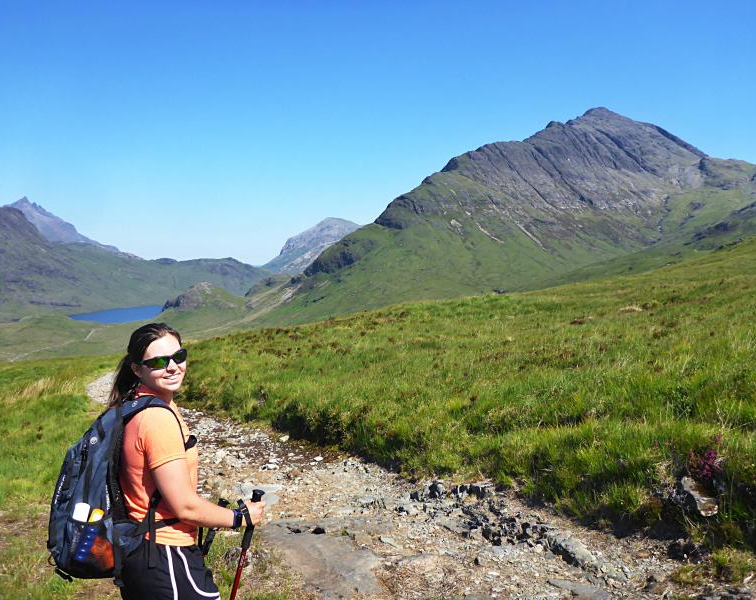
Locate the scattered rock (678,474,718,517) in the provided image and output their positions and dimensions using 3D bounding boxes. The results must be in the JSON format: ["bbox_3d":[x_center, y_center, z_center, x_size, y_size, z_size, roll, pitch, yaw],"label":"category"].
[{"bbox_3d":[1.907,1.169,3.850,0.220,0.200,0.200,2,4,26],"label":"scattered rock"}]

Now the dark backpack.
[{"bbox_3d":[-0.793,0.564,2.000,0.360,0.530,0.320,5,0,-35],"label":"dark backpack"}]

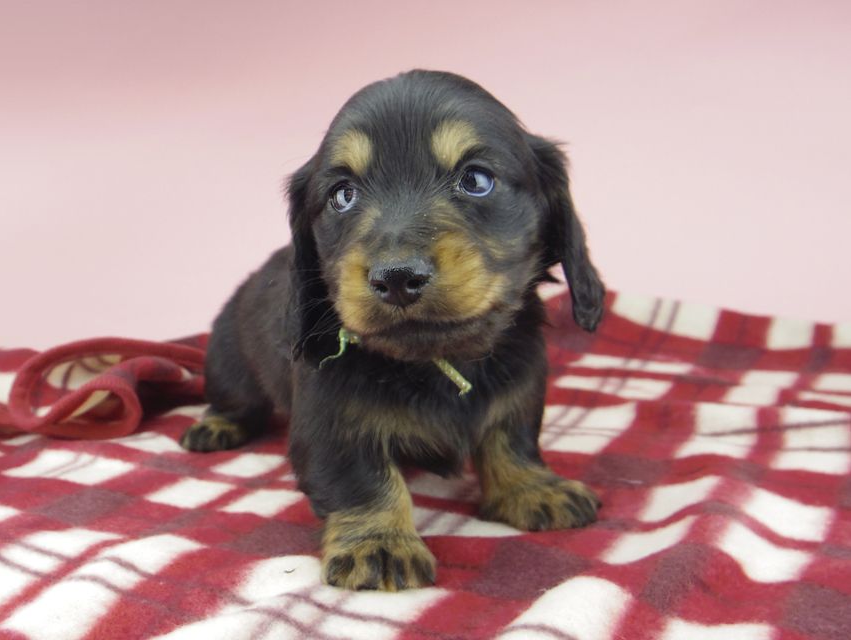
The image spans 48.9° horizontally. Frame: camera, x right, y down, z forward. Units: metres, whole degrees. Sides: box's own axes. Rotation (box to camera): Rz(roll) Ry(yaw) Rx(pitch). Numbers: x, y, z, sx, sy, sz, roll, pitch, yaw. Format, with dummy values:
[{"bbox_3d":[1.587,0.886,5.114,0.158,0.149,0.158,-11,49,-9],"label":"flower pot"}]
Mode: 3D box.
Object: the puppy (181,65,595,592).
[{"bbox_3d":[-0.036,-0.018,0.421,0.125,0.178,0.222,-7,15,-27],"label":"puppy"}]

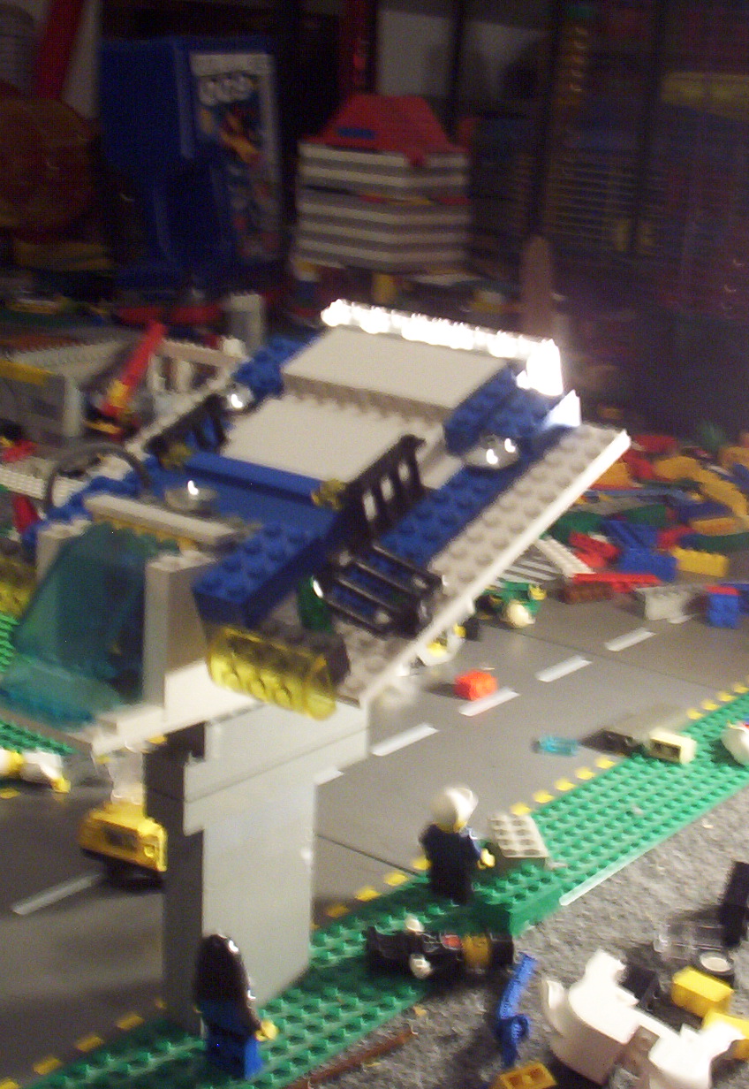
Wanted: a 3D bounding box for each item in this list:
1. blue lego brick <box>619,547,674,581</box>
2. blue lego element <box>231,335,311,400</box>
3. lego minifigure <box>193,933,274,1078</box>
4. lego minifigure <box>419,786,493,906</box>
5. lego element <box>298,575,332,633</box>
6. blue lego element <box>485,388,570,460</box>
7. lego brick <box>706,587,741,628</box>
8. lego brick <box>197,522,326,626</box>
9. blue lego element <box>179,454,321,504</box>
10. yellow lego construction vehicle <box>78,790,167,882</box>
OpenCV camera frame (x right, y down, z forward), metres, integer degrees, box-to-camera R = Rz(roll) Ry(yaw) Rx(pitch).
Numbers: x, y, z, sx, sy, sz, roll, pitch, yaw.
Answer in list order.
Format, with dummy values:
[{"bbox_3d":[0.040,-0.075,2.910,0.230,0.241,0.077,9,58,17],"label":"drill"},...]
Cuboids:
[{"bbox_3d":[0.160,0.012,0.959,0.032,0.011,0.016,6,16,17],"label":"blue lego brick"},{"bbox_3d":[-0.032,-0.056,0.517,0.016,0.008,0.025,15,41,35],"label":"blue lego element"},{"bbox_3d":[-0.039,0.126,0.451,0.024,0.041,0.013,12,18,37],"label":"lego minifigure"},{"bbox_3d":[0.027,0.102,0.557,0.025,0.043,0.015,13,19,37],"label":"lego minifigure"},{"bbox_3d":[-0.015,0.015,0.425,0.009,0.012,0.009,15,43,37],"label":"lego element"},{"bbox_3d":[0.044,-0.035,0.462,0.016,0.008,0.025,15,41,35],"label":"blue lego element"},{"bbox_3d":[0.190,0.034,0.888,0.016,0.019,0.016,4,15,7],"label":"lego brick"},{"bbox_3d":[-0.027,0.007,0.405,0.016,0.011,0.032,15,41,35],"label":"lego brick"},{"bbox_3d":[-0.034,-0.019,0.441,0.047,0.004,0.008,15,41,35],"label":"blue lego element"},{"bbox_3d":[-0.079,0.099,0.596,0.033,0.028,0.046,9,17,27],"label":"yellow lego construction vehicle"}]

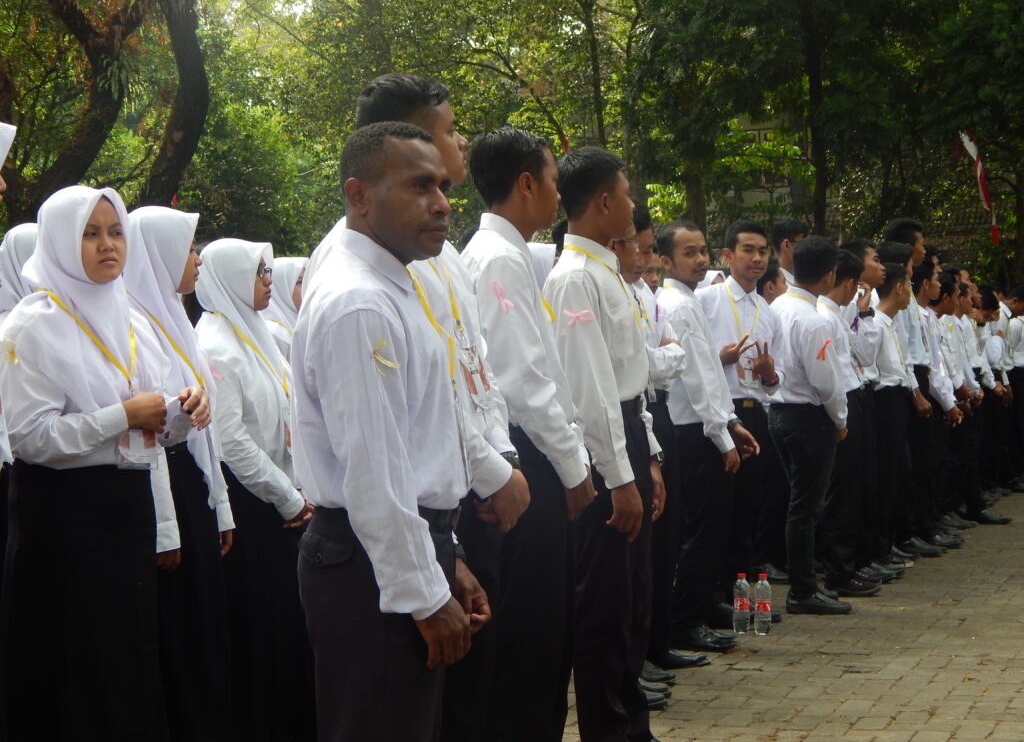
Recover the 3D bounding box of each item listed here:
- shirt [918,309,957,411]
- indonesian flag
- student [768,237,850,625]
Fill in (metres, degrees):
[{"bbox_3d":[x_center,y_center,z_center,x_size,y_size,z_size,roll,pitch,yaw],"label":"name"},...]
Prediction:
[{"bbox_3d":[2.277,-0.067,11.000,0.330,0.570,0.450,0,1,22],"label":"shirt"},{"bbox_3d":[4.114,-1.609,18.000,0.350,1.010,0.200,0,1,13],"label":"indonesian flag"},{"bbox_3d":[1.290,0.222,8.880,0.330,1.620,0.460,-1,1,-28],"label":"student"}]

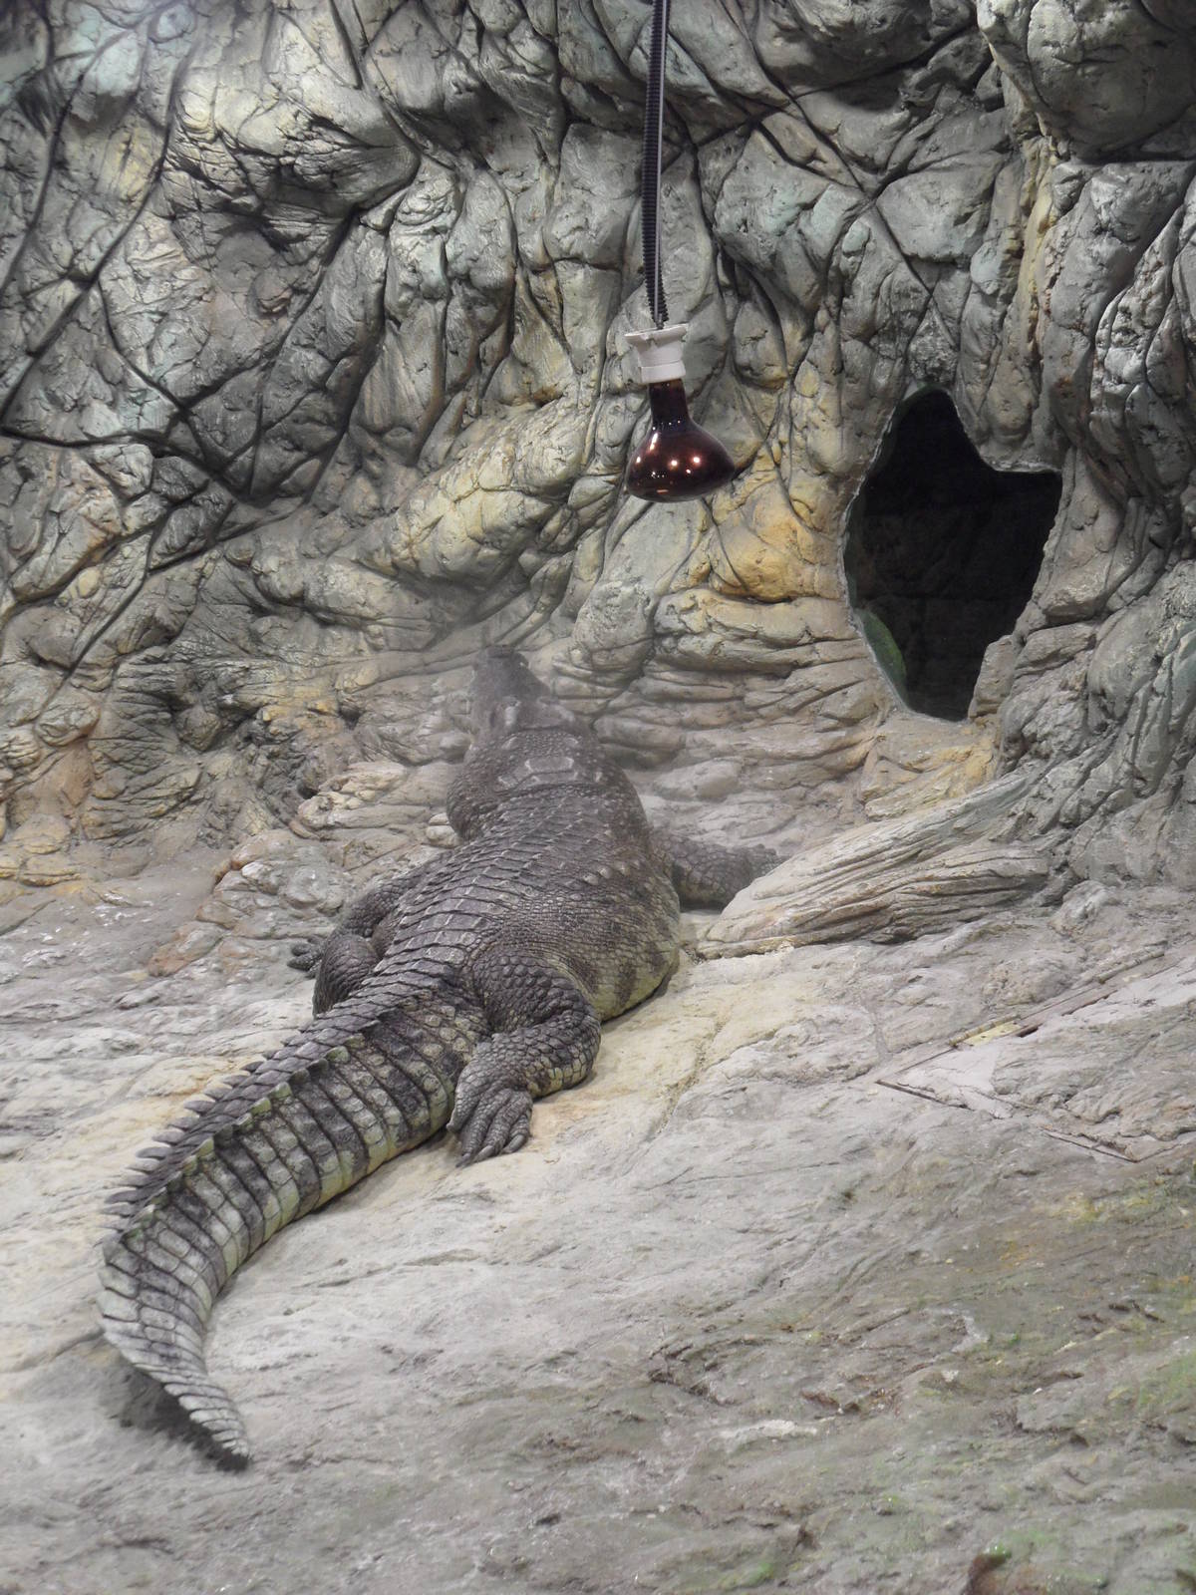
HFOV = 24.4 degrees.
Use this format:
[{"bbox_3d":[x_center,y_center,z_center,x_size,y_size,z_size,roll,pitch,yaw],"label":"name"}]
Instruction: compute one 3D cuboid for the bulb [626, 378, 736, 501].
[{"bbox_3d":[0.086,-0.410,3.140,0.125,0.152,0.125,-9,12,3],"label":"bulb"}]

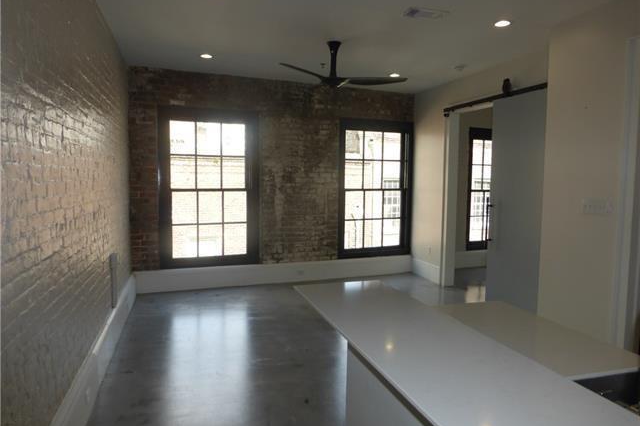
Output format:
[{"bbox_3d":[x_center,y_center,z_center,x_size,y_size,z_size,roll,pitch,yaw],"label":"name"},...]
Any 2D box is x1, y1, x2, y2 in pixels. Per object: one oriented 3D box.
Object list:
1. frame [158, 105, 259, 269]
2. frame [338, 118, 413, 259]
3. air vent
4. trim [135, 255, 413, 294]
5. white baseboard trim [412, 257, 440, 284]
[{"bbox_3d":[-1.383,-0.300,5.606,1.208,1.955,0.120,-1,5,-17],"label":"frame"},{"bbox_3d":[0.795,-0.331,6.285,1.113,1.915,0.120,-1,5,-17],"label":"frame"},{"bbox_3d":[0.819,-1.519,3.369,0.315,0.030,0.180,-1,5,-17],"label":"air vent"},{"bbox_3d":[-0.450,0.806,5.965,3.766,0.270,0.035,-1,5,-17],"label":"trim"},{"bbox_3d":[1.478,0.803,6.157,0.030,0.233,0.742,-1,5,-17],"label":"white baseboard trim"}]

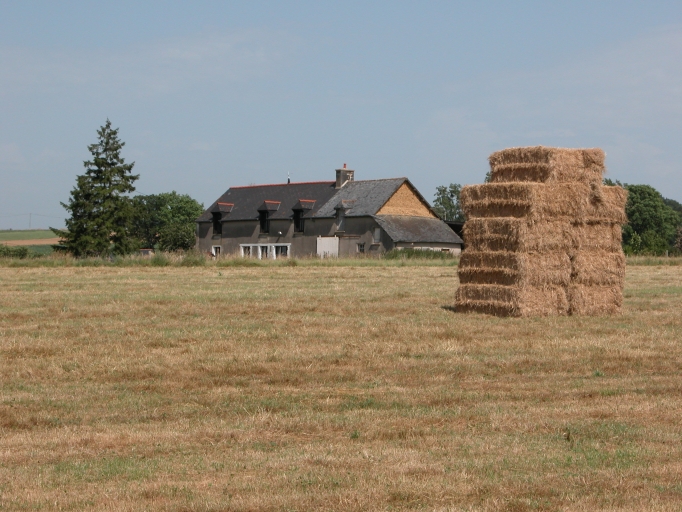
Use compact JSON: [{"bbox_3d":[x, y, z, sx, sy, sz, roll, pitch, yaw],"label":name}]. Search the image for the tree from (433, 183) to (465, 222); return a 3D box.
[{"bbox_3d":[13.200,-4.200,275.000,5.200,9.300,5.200,0,0,0],"label":"tree"}]

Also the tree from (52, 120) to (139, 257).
[{"bbox_3d":[-23.800,-6.450,222.000,8.350,13.500,8.000,0,0,0],"label":"tree"}]

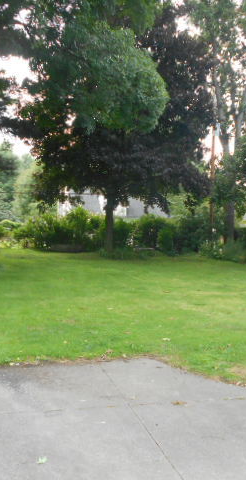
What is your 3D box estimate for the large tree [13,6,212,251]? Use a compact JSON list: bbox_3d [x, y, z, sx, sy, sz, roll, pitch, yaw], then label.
[{"bbox_3d":[-0.644,-6.843,29.500,12.200,15.100,11.500,2,1,0],"label":"large tree"}]

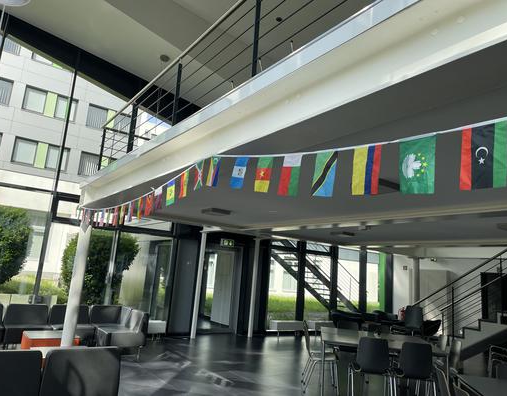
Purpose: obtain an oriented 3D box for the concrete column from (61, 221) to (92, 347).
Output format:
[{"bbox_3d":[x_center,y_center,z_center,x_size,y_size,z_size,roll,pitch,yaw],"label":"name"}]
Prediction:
[{"bbox_3d":[-2.757,1.312,6.234,0.150,2.340,0.150,12,-13,-34],"label":"concrete column"}]

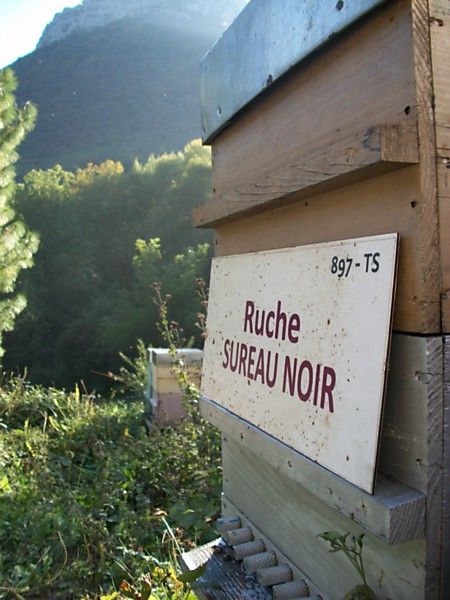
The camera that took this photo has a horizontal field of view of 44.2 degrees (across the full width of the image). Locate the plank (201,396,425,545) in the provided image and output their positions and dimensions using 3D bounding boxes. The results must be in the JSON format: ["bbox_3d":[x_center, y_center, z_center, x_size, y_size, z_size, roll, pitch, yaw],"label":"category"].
[{"bbox_3d":[0.064,0.179,0.683,0.035,0.031,0.488,-3,2,-21],"label":"plank"}]

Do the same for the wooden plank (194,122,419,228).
[{"bbox_3d":[0.053,-0.129,0.674,0.036,0.030,0.490,-3,2,-21],"label":"wooden plank"}]

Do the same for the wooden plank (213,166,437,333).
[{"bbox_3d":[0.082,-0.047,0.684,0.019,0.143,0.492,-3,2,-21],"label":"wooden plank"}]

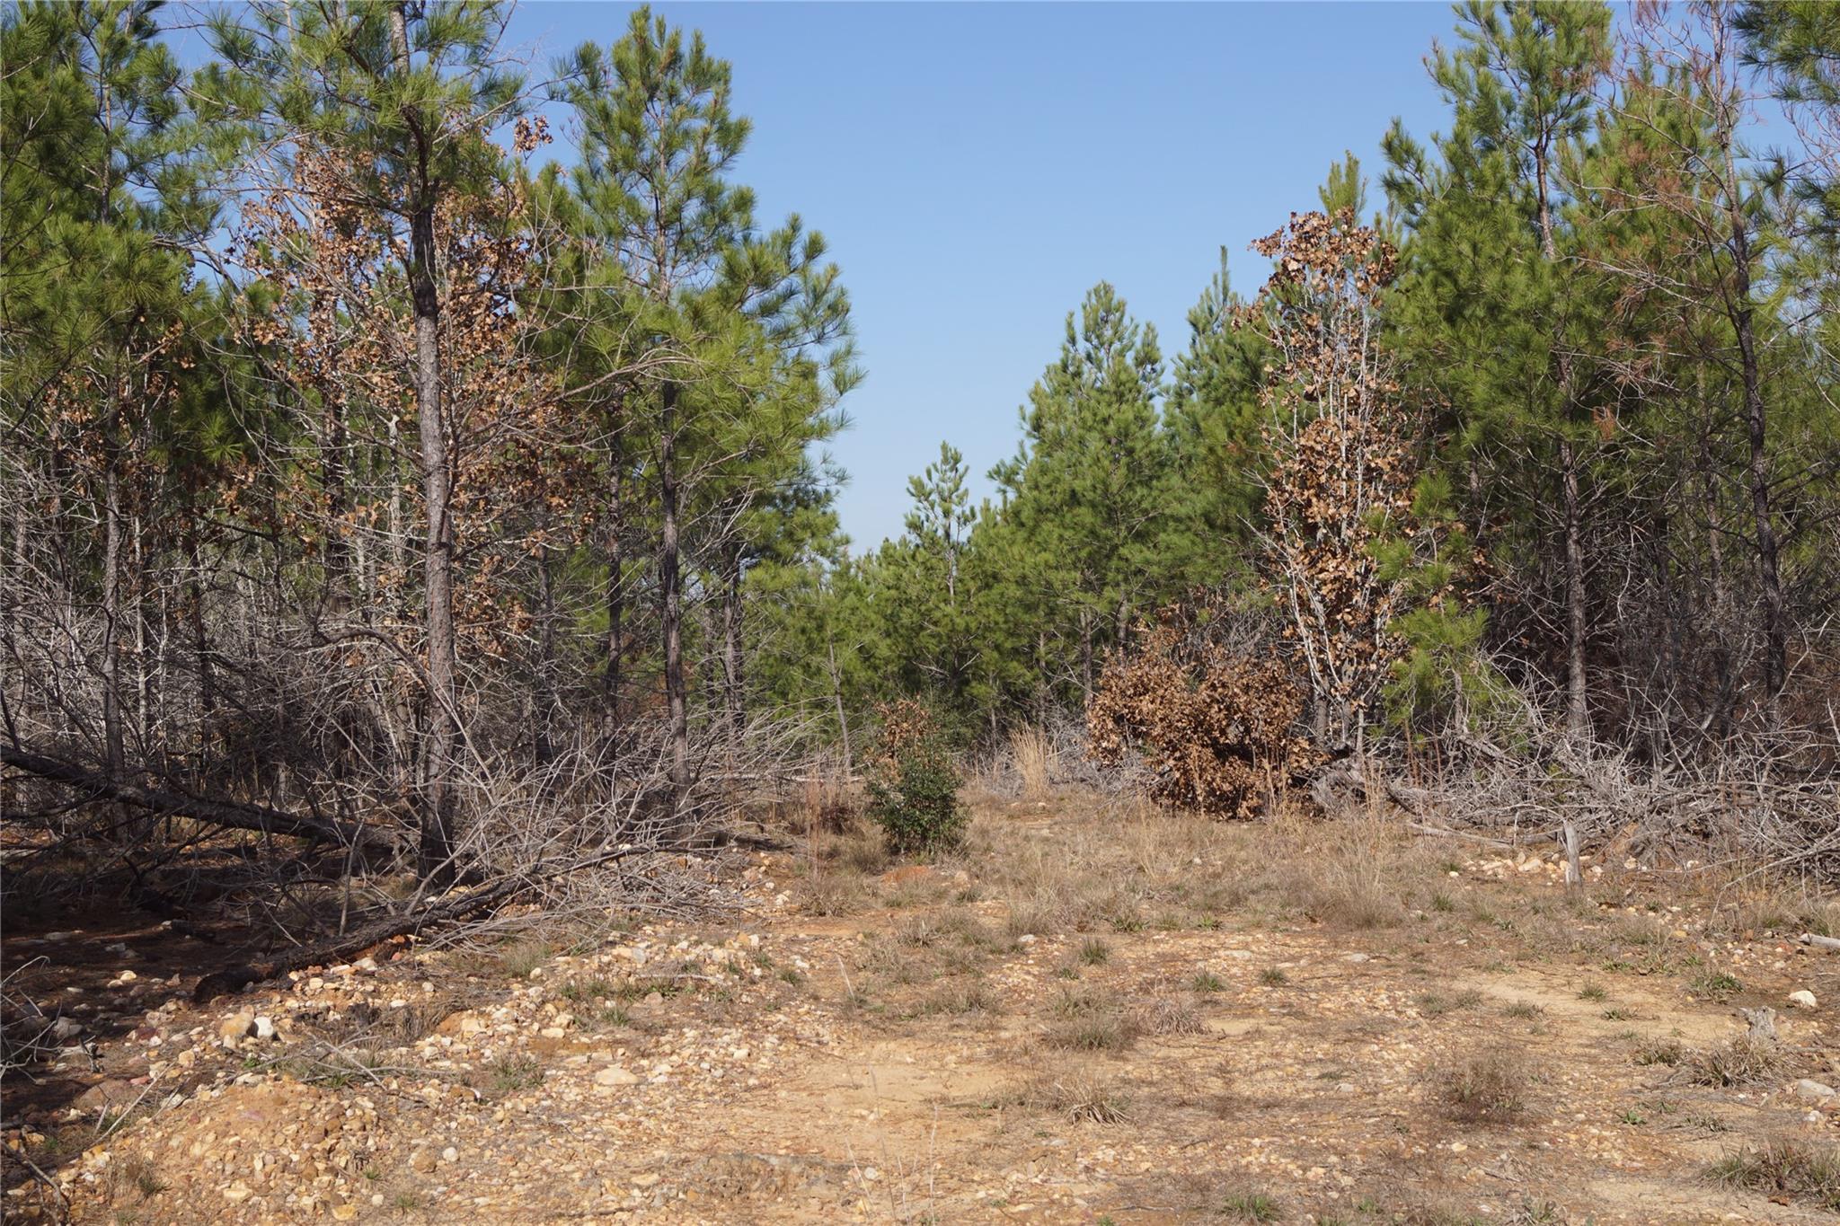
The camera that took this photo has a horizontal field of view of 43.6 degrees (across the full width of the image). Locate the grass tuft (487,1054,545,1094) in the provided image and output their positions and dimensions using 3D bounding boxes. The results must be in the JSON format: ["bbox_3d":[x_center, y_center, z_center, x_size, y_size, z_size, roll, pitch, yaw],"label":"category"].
[{"bbox_3d":[-1.458,1.669,8.300,0.210,0.120,0.200,-1,-1,0],"label":"grass tuft"}]

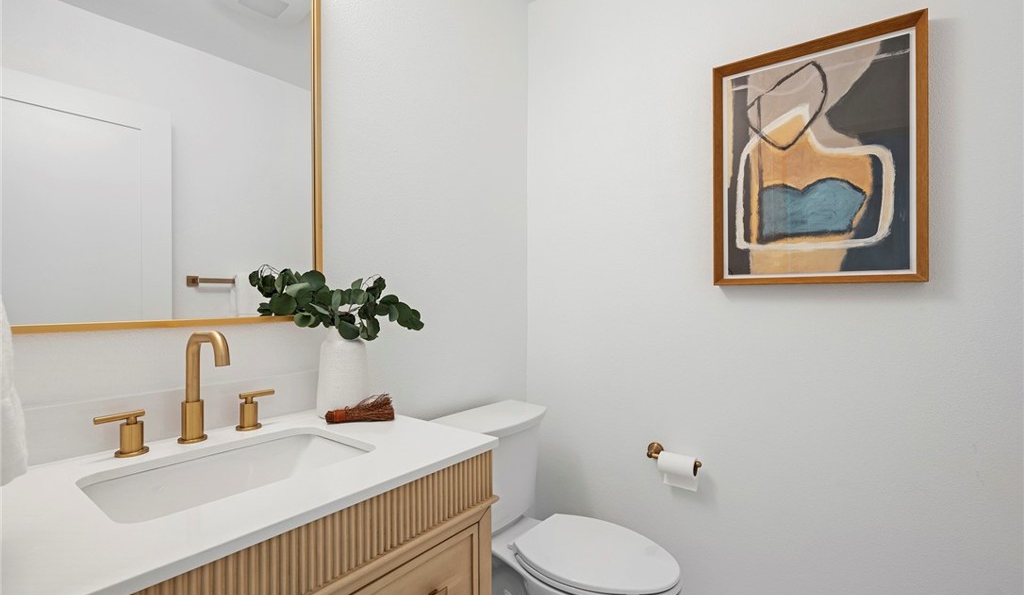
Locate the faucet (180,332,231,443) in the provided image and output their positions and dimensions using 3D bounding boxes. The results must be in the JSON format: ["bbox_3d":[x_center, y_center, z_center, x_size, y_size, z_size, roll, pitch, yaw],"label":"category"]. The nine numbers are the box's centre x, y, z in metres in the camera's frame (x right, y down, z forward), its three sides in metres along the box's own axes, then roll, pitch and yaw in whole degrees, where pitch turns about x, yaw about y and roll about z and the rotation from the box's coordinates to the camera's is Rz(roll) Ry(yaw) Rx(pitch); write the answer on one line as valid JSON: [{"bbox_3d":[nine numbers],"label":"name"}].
[{"bbox_3d":[-0.595,0.179,0.884,0.185,0.220,0.050,0,0,37],"label":"faucet"}]

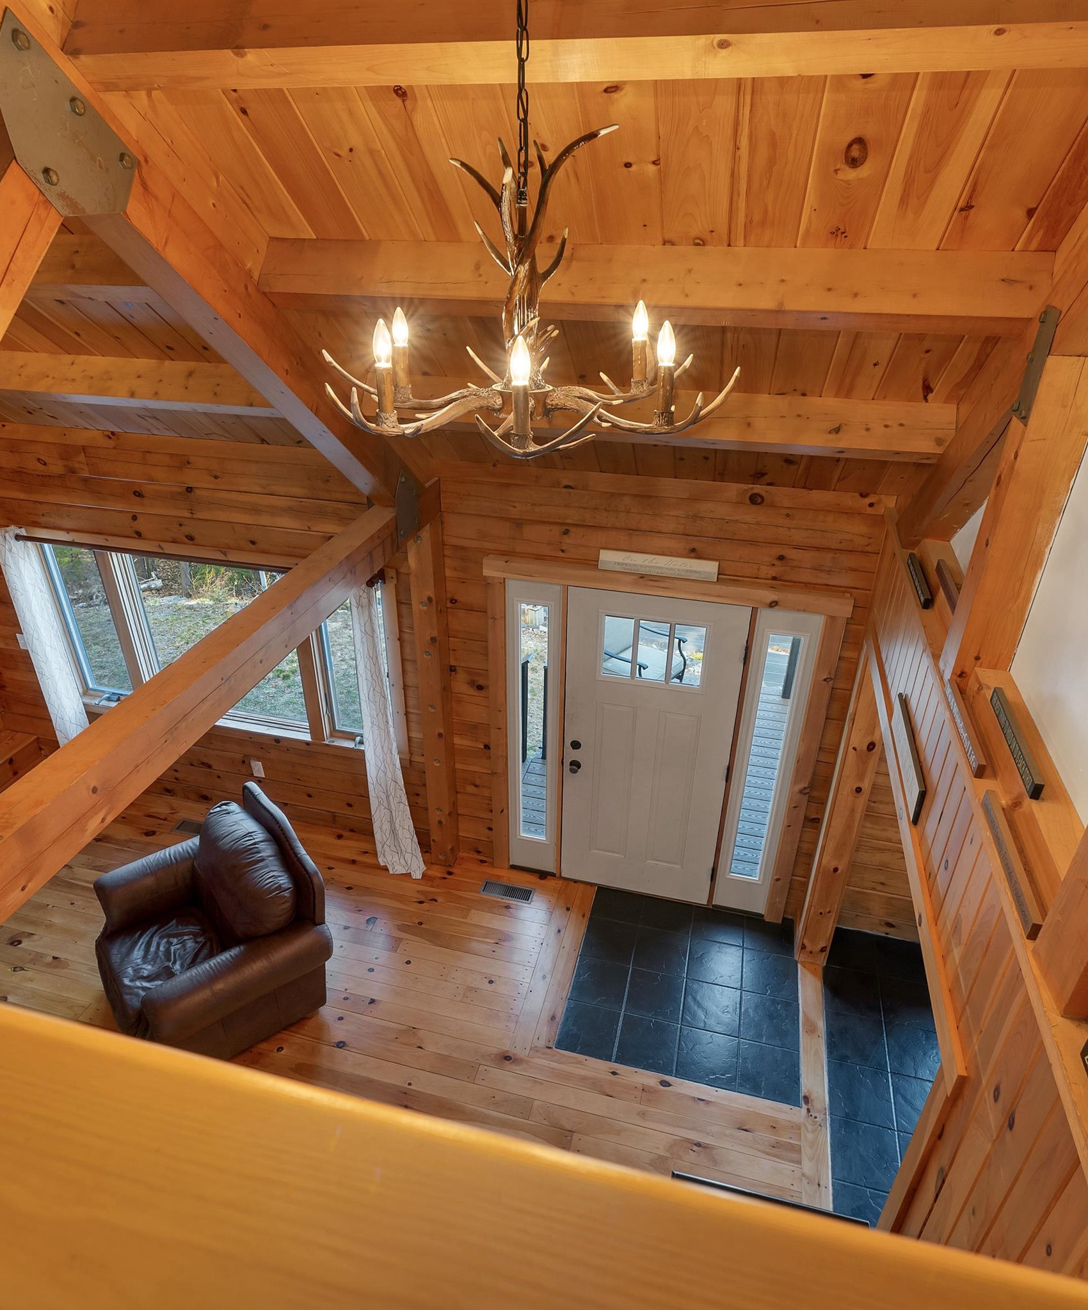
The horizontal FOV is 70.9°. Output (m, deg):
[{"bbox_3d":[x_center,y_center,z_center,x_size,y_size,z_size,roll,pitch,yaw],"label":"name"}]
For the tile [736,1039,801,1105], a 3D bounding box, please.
[{"bbox_3d":[1.132,2.098,3.836,0.306,0.013,0.292,7,30,13],"label":"tile"}]

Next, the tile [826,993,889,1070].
[{"bbox_3d":[1.635,2.014,3.991,0.292,0.013,0.292,7,30,13],"label":"tile"}]

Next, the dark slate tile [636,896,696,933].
[{"bbox_3d":[0.749,1.602,4.670,0.305,0.012,0.251,7,31,12],"label":"dark slate tile"}]

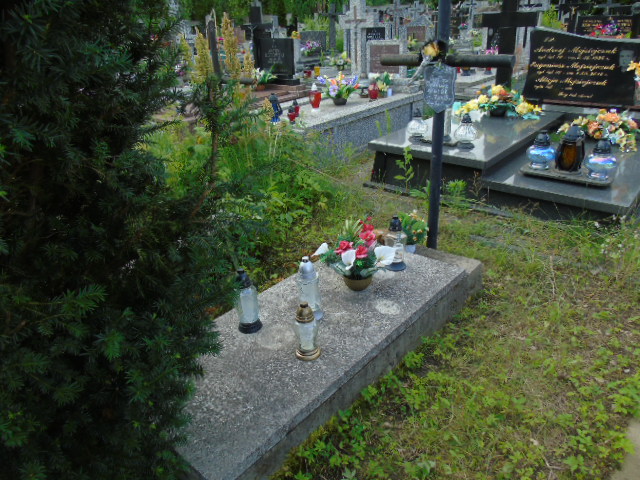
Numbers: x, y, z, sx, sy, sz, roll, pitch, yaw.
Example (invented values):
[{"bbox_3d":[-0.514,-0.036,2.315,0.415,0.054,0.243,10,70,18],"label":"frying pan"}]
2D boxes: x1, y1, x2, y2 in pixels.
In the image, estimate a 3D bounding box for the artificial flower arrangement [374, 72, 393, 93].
[{"bbox_3d":[0.789,-1.929,5.699,0.208,0.282,0.187,20,33,37],"label":"artificial flower arrangement"}]

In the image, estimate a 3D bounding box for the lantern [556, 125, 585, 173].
[{"bbox_3d":[1.840,-0.666,3.384,0.171,0.335,0.171,20,33,37],"label":"lantern"}]

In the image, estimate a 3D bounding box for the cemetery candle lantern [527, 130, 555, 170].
[{"bbox_3d":[1.679,-0.681,3.495,0.191,0.276,0.191,20,33,37],"label":"cemetery candle lantern"}]

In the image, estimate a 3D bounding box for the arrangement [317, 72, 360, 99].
[{"bbox_3d":[0.195,-1.540,4.691,0.420,0.301,0.330,16,31,33],"label":"arrangement"}]

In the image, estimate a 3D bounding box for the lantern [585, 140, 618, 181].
[{"bbox_3d":[1.986,-0.564,3.249,0.196,0.262,0.196,20,33,37],"label":"lantern"}]

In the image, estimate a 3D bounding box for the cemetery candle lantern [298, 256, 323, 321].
[{"bbox_3d":[-0.039,0.202,1.999,0.108,0.284,0.108,-3,25,-1],"label":"cemetery candle lantern"}]

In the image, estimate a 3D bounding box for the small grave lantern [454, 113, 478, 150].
[{"bbox_3d":[1.235,-0.902,3.856,0.185,0.265,0.185,6,28,16],"label":"small grave lantern"}]

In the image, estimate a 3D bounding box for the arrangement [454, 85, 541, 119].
[{"bbox_3d":[1.927,-1.481,4.913,0.660,0.290,0.400,19,34,36],"label":"arrangement"}]

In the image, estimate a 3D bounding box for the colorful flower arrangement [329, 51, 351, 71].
[{"bbox_3d":[0.305,-2.767,7.108,0.341,0.273,0.280,16,31,33],"label":"colorful flower arrangement"}]

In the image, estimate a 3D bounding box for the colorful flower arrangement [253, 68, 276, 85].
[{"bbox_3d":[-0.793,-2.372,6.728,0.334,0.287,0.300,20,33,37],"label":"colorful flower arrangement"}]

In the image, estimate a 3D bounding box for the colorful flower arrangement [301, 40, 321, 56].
[{"bbox_3d":[-0.177,-3.621,8.752,0.381,0.272,0.290,16,31,33],"label":"colorful flower arrangement"}]

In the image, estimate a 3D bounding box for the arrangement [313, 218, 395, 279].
[{"bbox_3d":[0.169,0.080,2.285,0.370,0.250,0.290,0,27,5],"label":"arrangement"}]

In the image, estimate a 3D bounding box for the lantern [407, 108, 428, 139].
[{"bbox_3d":[0.860,-1.030,4.048,0.172,0.238,0.172,19,33,38],"label":"lantern"}]

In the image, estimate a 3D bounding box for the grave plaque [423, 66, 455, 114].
[{"bbox_3d":[0.586,-0.738,2.257,0.164,0.229,0.020,20,33,37],"label":"grave plaque"}]

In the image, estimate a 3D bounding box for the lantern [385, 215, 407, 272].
[{"bbox_3d":[0.400,0.011,2.409,0.110,0.292,0.110,-2,26,1],"label":"lantern"}]

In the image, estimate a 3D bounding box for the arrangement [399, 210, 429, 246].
[{"bbox_3d":[0.511,-0.056,2.526,0.155,0.226,0.145,19,33,38],"label":"arrangement"}]

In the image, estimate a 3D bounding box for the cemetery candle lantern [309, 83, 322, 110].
[{"bbox_3d":[-0.051,-1.595,5.155,0.140,0.285,0.140,-3,27,0],"label":"cemetery candle lantern"}]

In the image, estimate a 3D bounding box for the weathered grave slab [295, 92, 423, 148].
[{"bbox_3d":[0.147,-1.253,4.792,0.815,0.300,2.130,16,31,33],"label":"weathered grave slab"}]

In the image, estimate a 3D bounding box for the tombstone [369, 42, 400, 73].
[{"bbox_3d":[0.872,-2.378,6.063,0.470,0.390,0.090,19,34,36],"label":"tombstone"}]

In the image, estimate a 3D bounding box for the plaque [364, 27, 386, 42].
[{"bbox_3d":[1.125,-4.024,9.178,0.520,0.380,0.090,19,34,36],"label":"plaque"}]

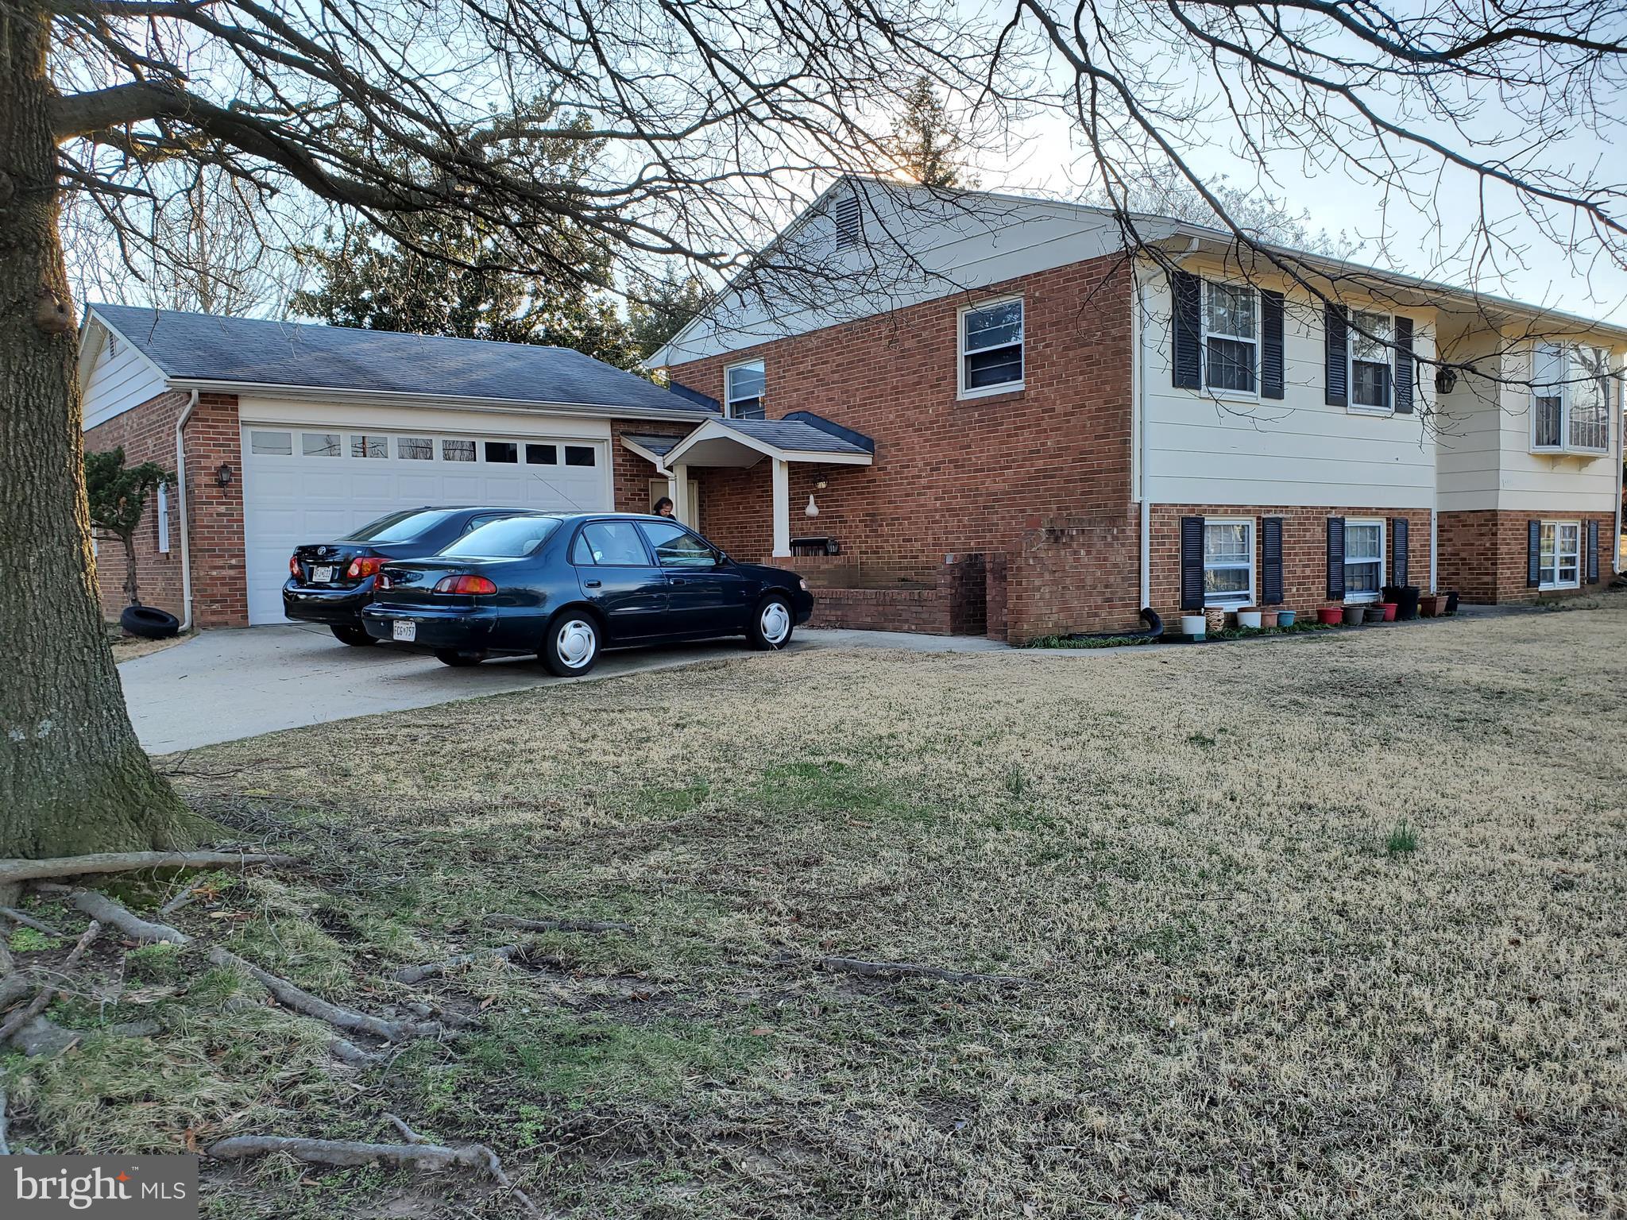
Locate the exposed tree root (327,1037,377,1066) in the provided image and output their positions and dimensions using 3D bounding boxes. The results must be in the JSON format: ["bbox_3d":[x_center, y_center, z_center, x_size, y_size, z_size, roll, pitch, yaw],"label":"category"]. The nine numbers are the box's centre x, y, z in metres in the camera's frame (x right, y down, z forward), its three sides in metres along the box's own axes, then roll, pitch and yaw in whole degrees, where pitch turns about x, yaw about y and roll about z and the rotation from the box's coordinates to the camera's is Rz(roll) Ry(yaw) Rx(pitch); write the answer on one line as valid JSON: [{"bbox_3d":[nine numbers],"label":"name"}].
[{"bbox_3d":[-1.245,1.191,3.300,0.170,0.050,0.060,1,3,36],"label":"exposed tree root"}]

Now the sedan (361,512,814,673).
[{"bbox_3d":[-1.840,-0.233,11.340,1.700,1.385,4.420,3,5,39],"label":"sedan"}]

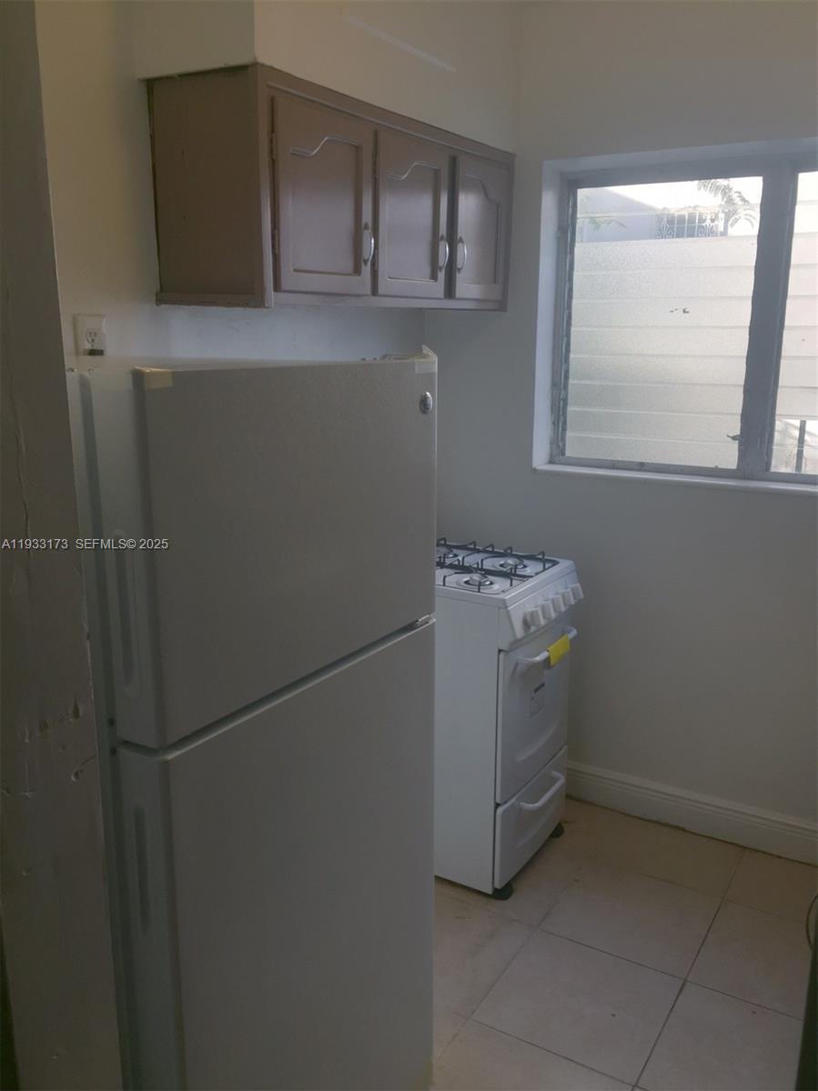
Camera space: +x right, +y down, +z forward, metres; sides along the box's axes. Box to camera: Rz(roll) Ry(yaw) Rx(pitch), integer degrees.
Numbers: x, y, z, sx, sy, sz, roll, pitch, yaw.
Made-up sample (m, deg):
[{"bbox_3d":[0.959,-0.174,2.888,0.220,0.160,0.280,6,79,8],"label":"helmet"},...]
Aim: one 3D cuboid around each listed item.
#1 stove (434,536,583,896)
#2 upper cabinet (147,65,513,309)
[{"bbox_3d":[0.156,0.504,2.920,0.635,0.975,0.491,8,16,31],"label":"stove"},{"bbox_3d":[-0.127,-0.922,2.573,0.343,0.495,1.243,8,16,31],"label":"upper cabinet"}]

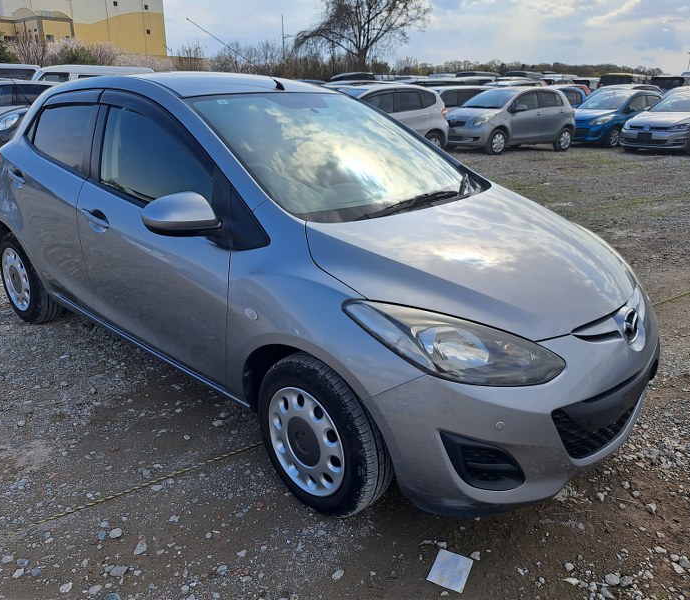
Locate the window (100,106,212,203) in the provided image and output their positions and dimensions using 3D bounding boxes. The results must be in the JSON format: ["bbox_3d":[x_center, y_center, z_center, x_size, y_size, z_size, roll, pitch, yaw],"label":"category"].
[{"bbox_3d":[-0.783,-0.573,2.270,0.870,0.460,0.060,18,10,37],"label":"window"}]

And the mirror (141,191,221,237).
[{"bbox_3d":[-0.557,-0.285,1.909,0.140,0.145,0.220,18,27,37],"label":"mirror"}]

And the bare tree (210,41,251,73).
[{"bbox_3d":[-9.247,-18.602,45.492,3.440,4.870,3.440,-3,21,-10],"label":"bare tree"}]

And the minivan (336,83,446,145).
[{"bbox_3d":[0.478,-3.869,12.072,3.900,1.525,1.695,-15,26,-36],"label":"minivan"}]

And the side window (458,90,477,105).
[{"bbox_3d":[3.596,-5.811,15.958,0.750,0.440,0.070,-5,22,-16],"label":"side window"}]

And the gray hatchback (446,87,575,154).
[{"bbox_3d":[4.111,-4.567,14.063,3.750,1.520,1.695,-12,24,-31],"label":"gray hatchback"}]

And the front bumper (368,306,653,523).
[{"bbox_3d":[0.797,0.257,2.041,0.500,0.560,1.680,18,27,38],"label":"front bumper"}]

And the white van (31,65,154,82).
[{"bbox_3d":[-8.743,-6.854,18.844,4.500,1.950,1.690,-15,26,-36],"label":"white van"}]

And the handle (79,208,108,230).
[{"bbox_3d":[-1.150,-0.363,2.523,0.220,0.050,0.050,18,27,37],"label":"handle"}]

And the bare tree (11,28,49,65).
[{"bbox_3d":[-20.512,-15.460,36.962,2.800,4.750,2.800,-10,23,-26],"label":"bare tree"}]

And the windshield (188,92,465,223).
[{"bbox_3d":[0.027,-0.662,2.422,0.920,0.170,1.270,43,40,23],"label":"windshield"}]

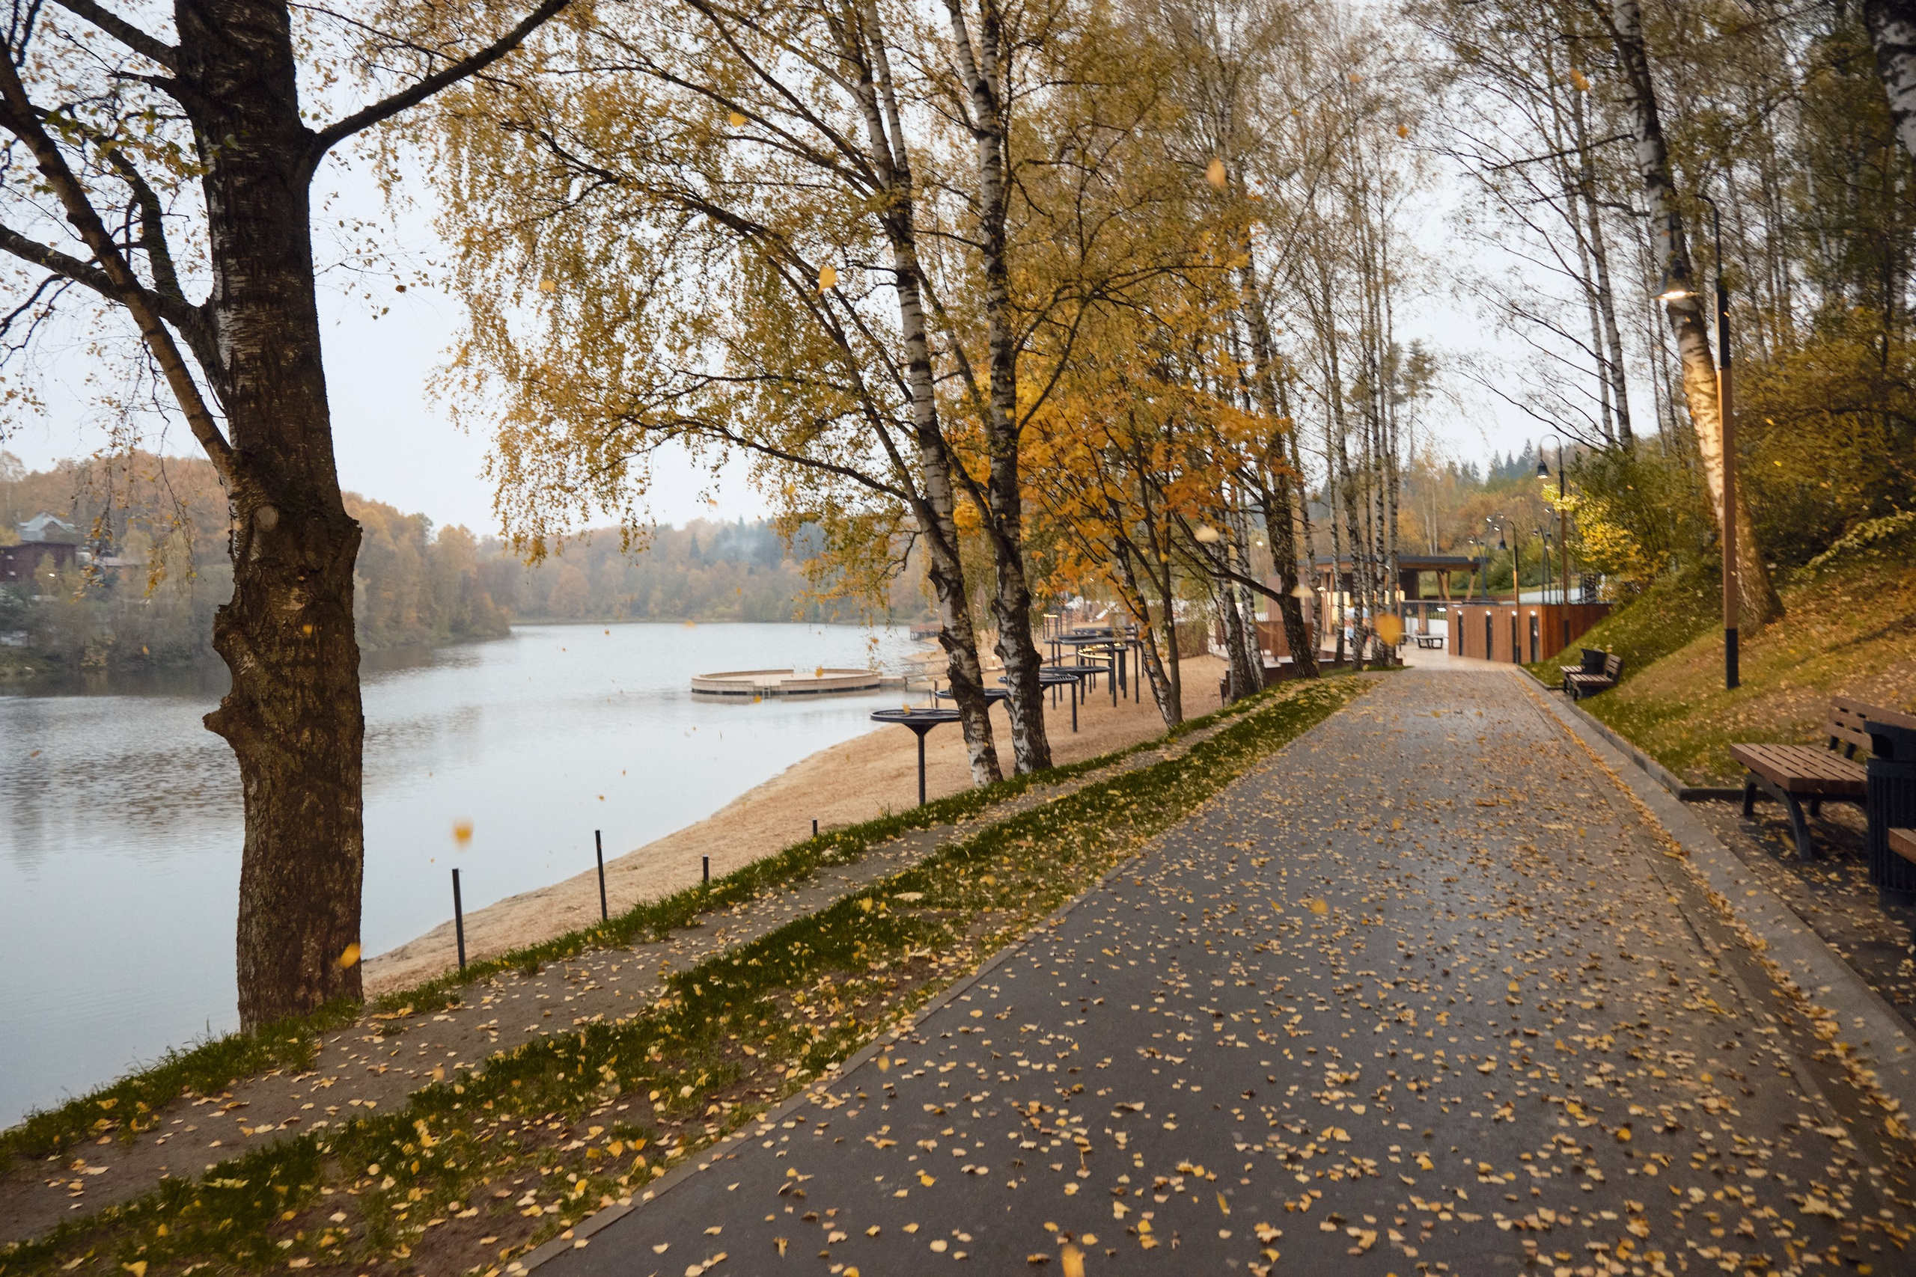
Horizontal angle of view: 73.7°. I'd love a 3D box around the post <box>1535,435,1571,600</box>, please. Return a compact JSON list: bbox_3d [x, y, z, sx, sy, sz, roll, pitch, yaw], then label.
[{"bbox_3d":[12.417,-2.036,26.620,0.590,4.366,0.340,-1,2,22],"label":"post"}]

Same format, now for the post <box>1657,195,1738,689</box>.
[{"bbox_3d":[6.761,-1.755,11.618,0.590,4.434,0.360,-1,2,22],"label":"post"}]

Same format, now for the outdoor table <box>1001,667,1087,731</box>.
[{"bbox_3d":[1.930,1.519,29.980,1.934,1.285,1.934,-2,2,0],"label":"outdoor table"}]

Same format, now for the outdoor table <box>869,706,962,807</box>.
[{"bbox_3d":[-0.624,2.069,21.475,1.714,1.629,1.714,-2,2,0],"label":"outdoor table"}]

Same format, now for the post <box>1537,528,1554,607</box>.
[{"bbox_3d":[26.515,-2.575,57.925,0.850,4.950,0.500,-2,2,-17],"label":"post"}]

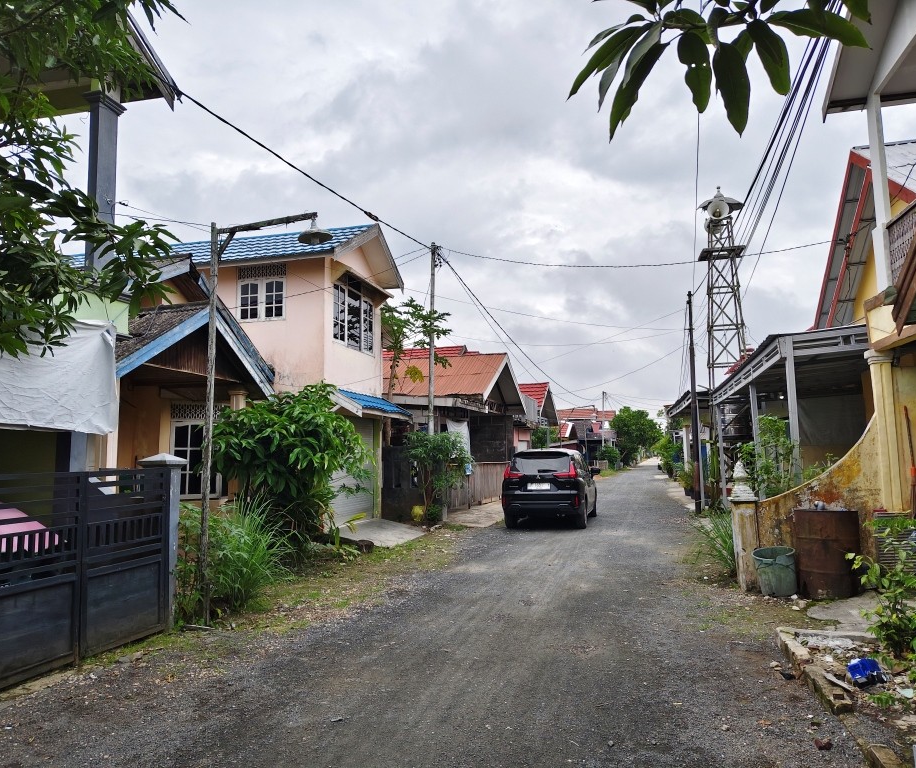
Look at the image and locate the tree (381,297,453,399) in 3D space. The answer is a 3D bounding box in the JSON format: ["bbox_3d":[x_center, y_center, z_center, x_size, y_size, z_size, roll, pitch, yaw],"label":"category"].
[{"bbox_3d":[-1.386,0.546,19.017,2.200,6.050,2.300,-3,-6,16],"label":"tree"}]

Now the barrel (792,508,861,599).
[{"bbox_3d":[3.823,1.732,7.127,0.590,0.890,0.590,-3,-6,16],"label":"barrel"}]

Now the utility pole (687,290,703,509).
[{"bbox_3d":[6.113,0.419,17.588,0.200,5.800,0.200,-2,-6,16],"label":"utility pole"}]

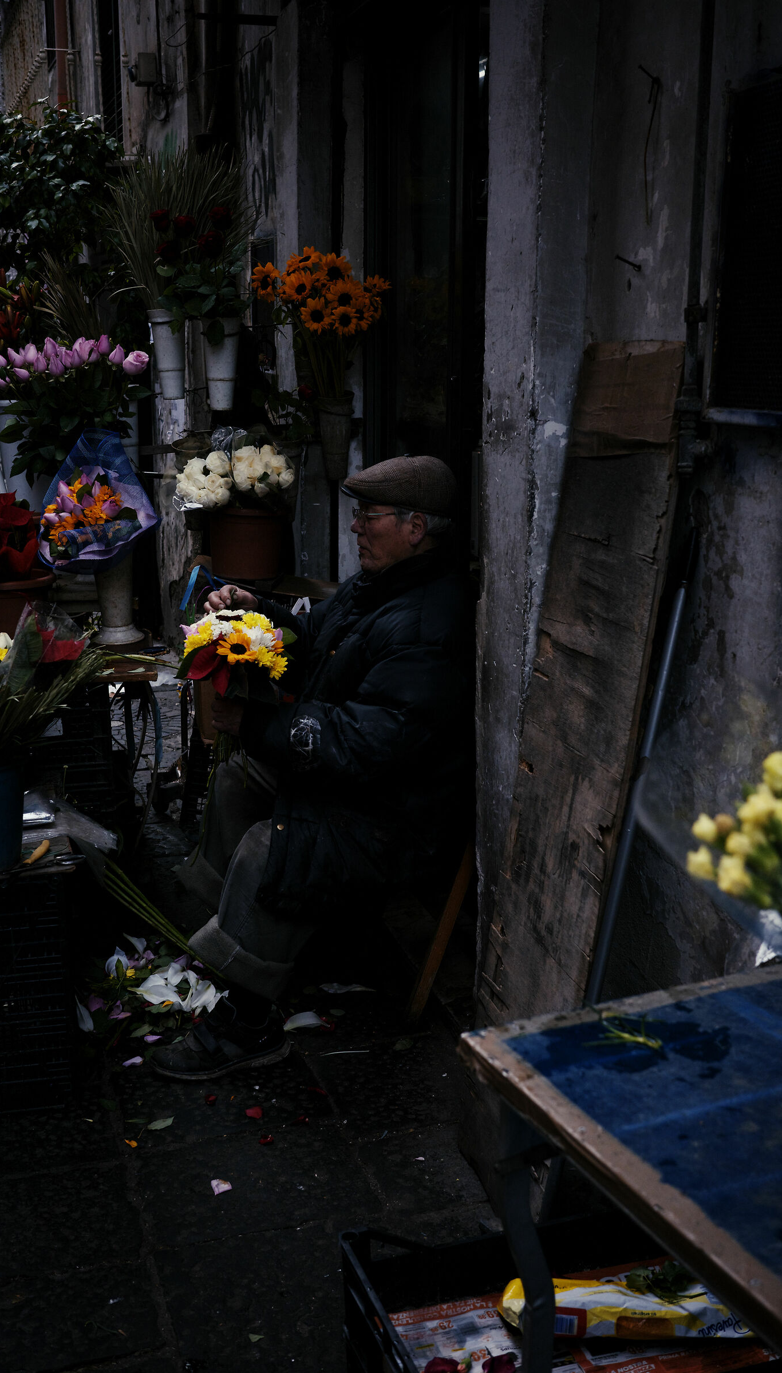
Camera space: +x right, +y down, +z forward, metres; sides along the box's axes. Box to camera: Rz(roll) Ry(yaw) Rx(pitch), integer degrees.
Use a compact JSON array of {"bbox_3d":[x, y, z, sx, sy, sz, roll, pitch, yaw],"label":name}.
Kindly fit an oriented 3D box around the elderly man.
[{"bbox_3d":[-0.195,0.133,3.311,0.730,1.250,0.600,-4,16,-15],"label":"elderly man"}]

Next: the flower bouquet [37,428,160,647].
[{"bbox_3d":[-0.695,-0.353,3.642,0.270,0.508,0.250,4,16,14],"label":"flower bouquet"}]

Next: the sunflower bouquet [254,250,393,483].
[{"bbox_3d":[-0.168,-0.772,3.679,0.320,0.523,0.270,8,18,26],"label":"sunflower bouquet"}]

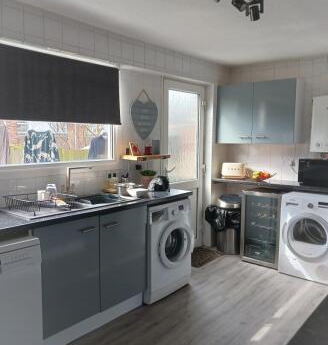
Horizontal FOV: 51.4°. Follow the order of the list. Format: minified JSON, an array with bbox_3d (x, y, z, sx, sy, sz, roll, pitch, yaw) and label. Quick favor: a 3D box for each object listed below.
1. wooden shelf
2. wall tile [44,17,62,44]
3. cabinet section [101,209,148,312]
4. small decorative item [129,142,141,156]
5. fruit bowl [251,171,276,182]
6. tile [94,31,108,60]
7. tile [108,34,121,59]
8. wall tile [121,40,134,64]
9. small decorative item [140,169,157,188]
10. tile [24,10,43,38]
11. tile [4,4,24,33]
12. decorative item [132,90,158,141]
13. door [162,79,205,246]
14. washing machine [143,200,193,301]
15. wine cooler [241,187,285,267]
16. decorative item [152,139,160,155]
[{"bbox_3d":[-0.171,-0.151,3.351,0.218,0.030,0.467,5,8,41],"label":"wooden shelf"},{"bbox_3d":[-0.830,-1.062,2.562,0.011,0.155,0.152,5,8,41],"label":"wall tile"},{"bbox_3d":[-0.514,0.626,2.824,0.570,0.725,0.500,4,7,40],"label":"cabinet section"},{"bbox_3d":[-0.269,-0.215,3.192,0.050,0.132,0.133,5,8,41],"label":"small decorative item"},{"bbox_3d":[1.224,0.051,4.212,0.325,0.135,0.320,0,5,0],"label":"fruit bowl"},{"bbox_3d":[-0.533,-1.086,2.903,0.011,0.177,0.150,5,8,41],"label":"tile"},{"bbox_3d":[-0.447,-1.134,3.087,0.010,0.164,0.147,5,7,40],"label":"tile"},{"bbox_3d":[-0.345,-1.145,3.205,0.010,0.164,0.162,5,7,40],"label":"wall tile"},{"bbox_3d":[-0.147,0.065,3.266,0.144,0.189,0.144,0,6,0],"label":"small decorative item"},{"bbox_3d":[-0.954,-1.082,2.497,0.010,0.164,0.155,5,7,40],"label":"tile"},{"bbox_3d":[-1.056,-1.071,2.379,0.010,0.164,0.153,5,7,40],"label":"tile"},{"bbox_3d":[-0.183,-0.572,3.443,0.020,0.495,0.403,5,8,41],"label":"decorative item"},{"bbox_3d":[0.241,-0.026,4.010,0.060,2.011,0.787,5,8,41],"label":"door"},{"bbox_3d":[-0.131,0.651,3.182,0.556,0.848,0.599,5,8,41],"label":"washing machine"},{"bbox_3d":[1.261,0.627,4.046,0.450,0.835,0.510,5,7,40],"label":"wine cooler"},{"bbox_3d":[-0.080,-0.261,3.636,0.045,0.150,0.080,5,7,40],"label":"decorative item"}]

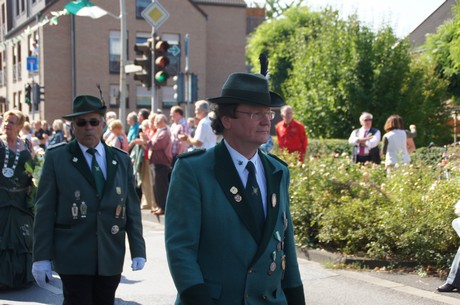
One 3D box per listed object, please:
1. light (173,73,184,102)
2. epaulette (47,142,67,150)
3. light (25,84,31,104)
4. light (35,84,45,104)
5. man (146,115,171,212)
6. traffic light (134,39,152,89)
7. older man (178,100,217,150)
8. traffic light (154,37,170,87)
[{"bbox_3d":[-1.649,-2.071,24.500,0.350,0.950,0.280,1,2,29],"label":"light"},{"bbox_3d":[-1.018,-0.035,4.500,0.125,0.020,0.055,-18,10,0],"label":"epaulette"},{"bbox_3d":[-9.093,-2.601,34.500,0.280,0.930,0.340,2,3,40],"label":"light"},{"bbox_3d":[-8.565,-2.601,34.500,0.360,0.940,0.280,-1,2,-23],"label":"light"},{"bbox_3d":[-1.207,0.205,13.100,0.470,1.710,0.500,0,2,-12],"label":"man"},{"bbox_3d":[-1.660,-1.669,14.600,0.350,0.930,0.280,-1,2,-20],"label":"traffic light"},{"bbox_3d":[-0.401,0.263,9.600,0.500,1.820,0.500,0,2,-10],"label":"older man"},{"bbox_3d":[-1.292,-1.707,14.600,0.280,0.930,0.350,-1,2,-20],"label":"traffic light"}]

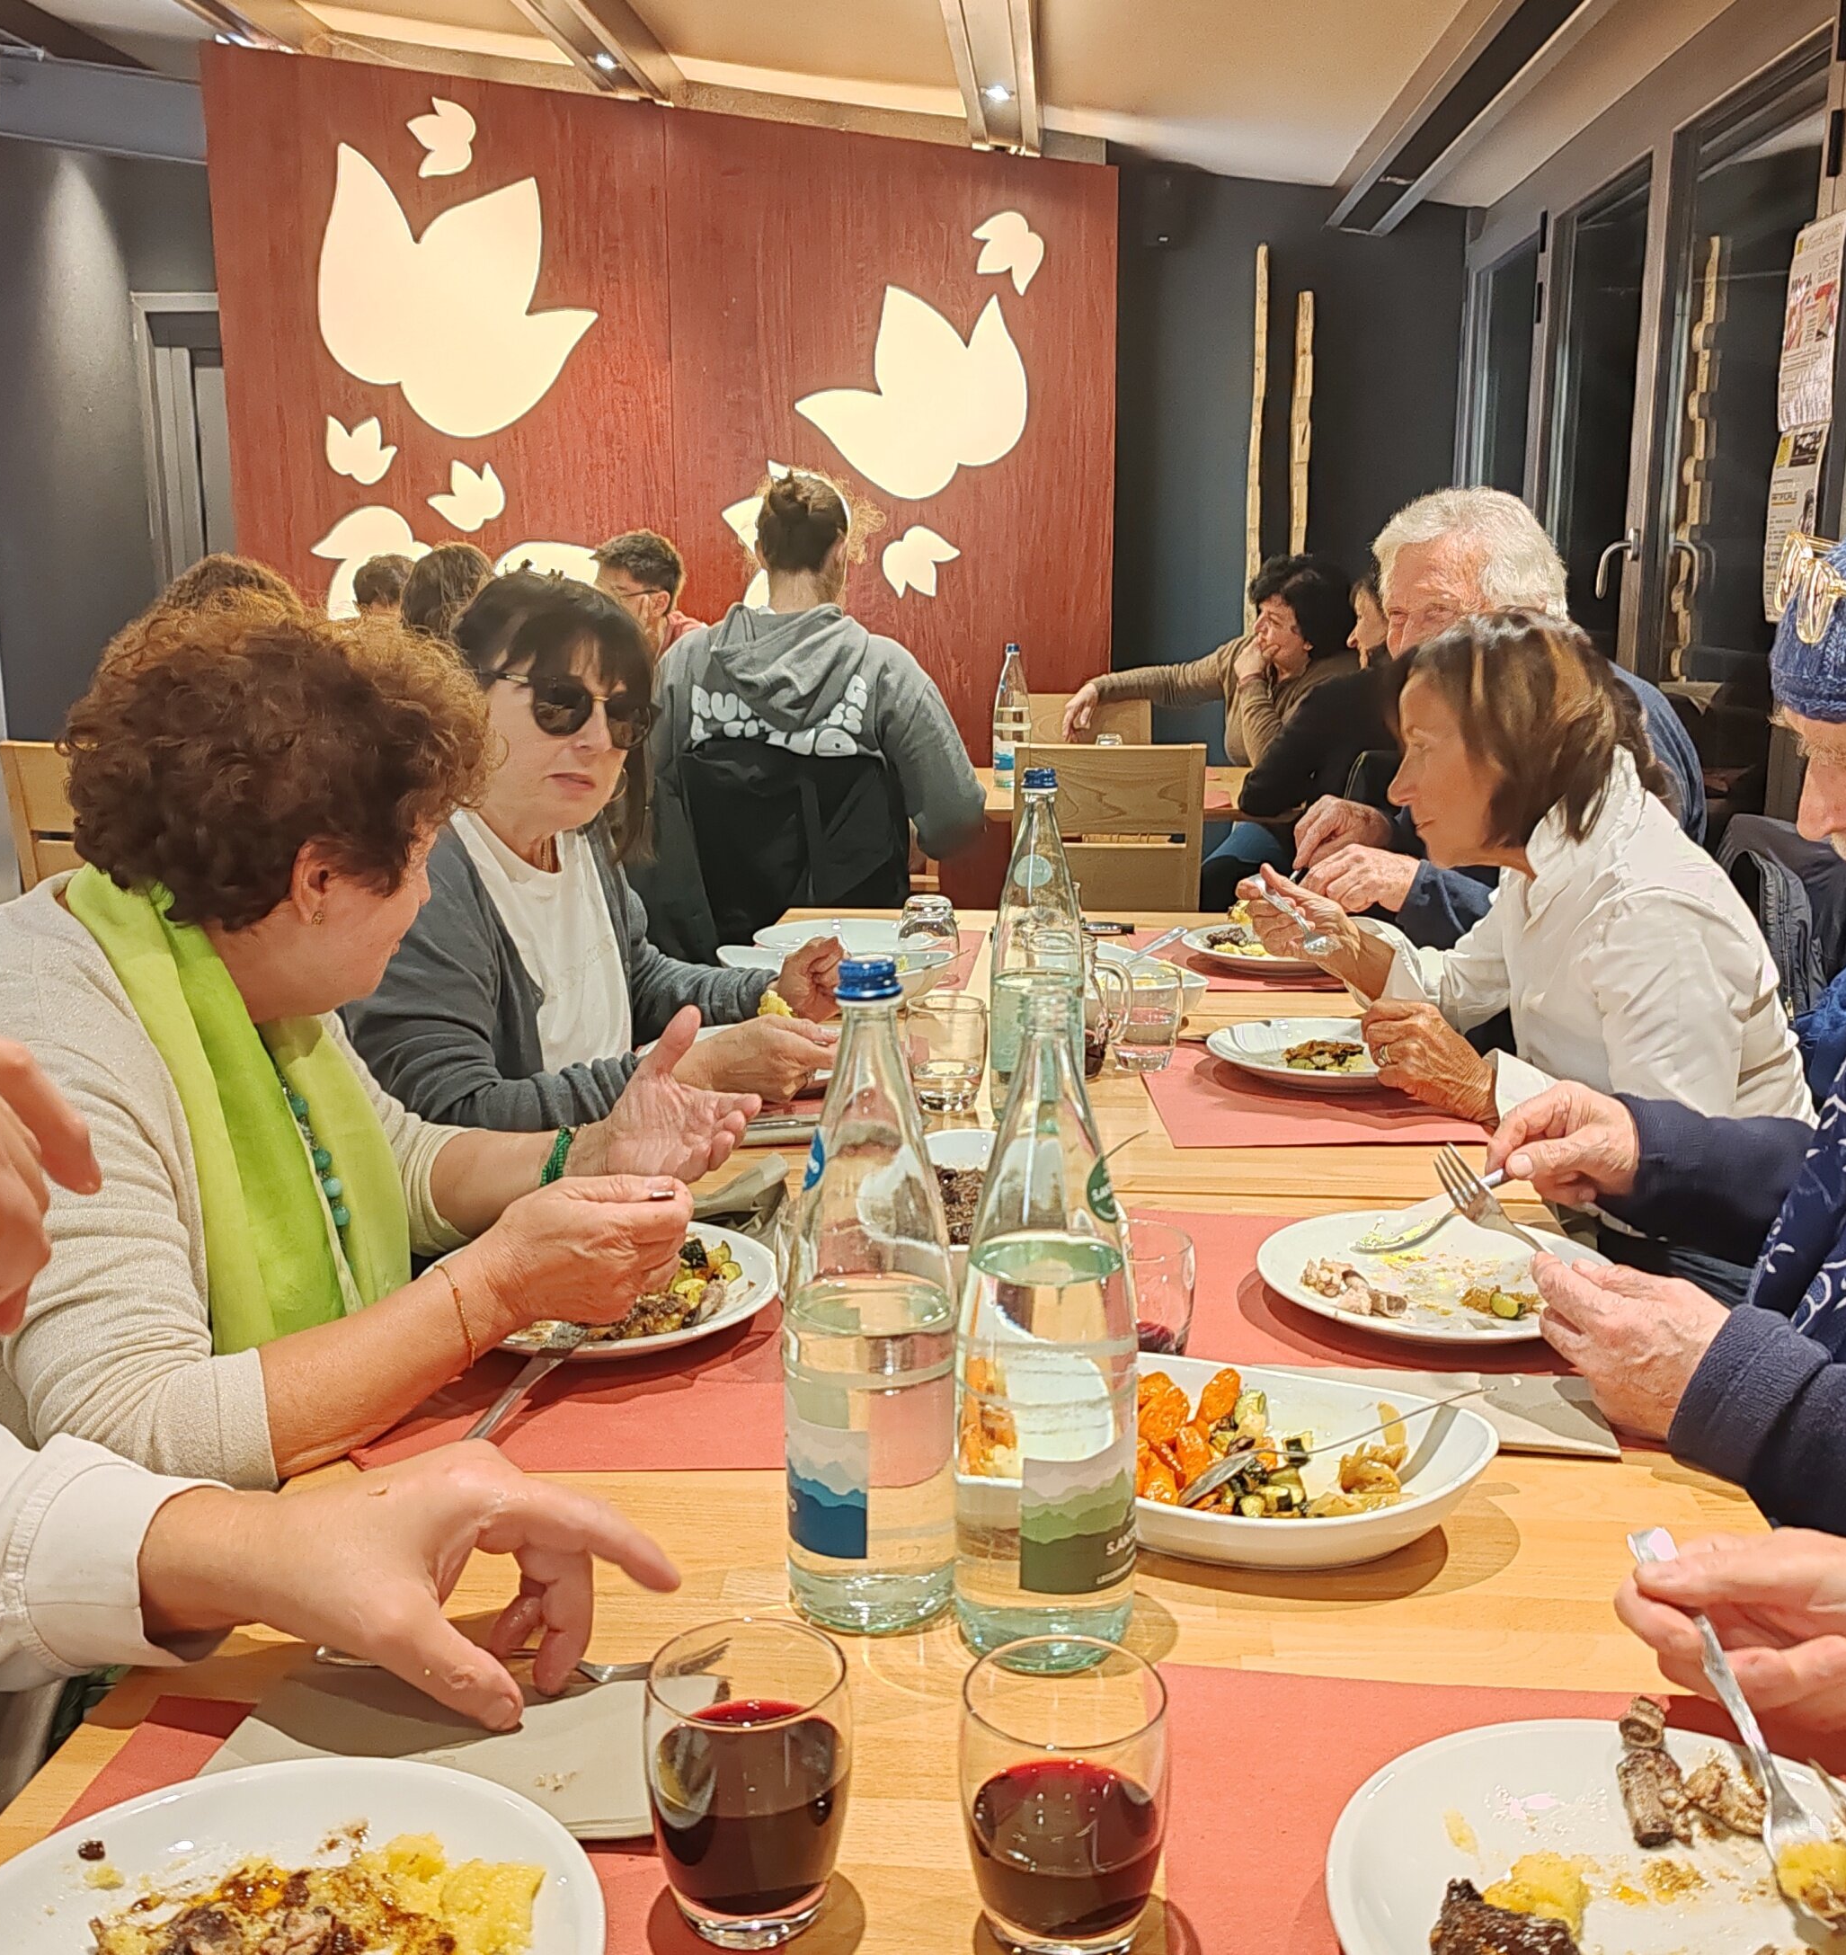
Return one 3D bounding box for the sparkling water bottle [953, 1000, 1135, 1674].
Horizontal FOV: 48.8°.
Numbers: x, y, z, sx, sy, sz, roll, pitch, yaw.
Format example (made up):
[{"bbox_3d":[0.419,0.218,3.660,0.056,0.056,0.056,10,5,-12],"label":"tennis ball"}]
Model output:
[{"bbox_3d":[0.059,0.157,0.942,0.087,0.314,0.087,1,11,4],"label":"sparkling water bottle"}]

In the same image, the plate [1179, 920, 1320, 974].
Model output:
[{"bbox_3d":[0.453,-0.032,2.546,0.257,0.027,0.257,1,12,4],"label":"plate"}]

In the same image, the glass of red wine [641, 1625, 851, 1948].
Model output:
[{"bbox_3d":[-0.065,0.303,0.760,0.077,0.097,0.077,1,12,4],"label":"glass of red wine"}]

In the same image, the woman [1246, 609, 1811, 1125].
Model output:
[{"bbox_3d":[0.622,0.235,2.074,0.620,1.210,0.500,1,11,4],"label":"woman"}]

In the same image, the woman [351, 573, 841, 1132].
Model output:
[{"bbox_3d":[-0.364,0.231,2.001,0.680,1.240,0.490,4,13,22],"label":"woman"}]

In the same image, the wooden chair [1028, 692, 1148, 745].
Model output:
[{"bbox_3d":[0.405,-0.267,5.269,0.410,0.890,0.480,1,12,4],"label":"wooden chair"}]

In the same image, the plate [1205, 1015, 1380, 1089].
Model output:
[{"bbox_3d":[0.409,0.080,2.003,0.257,0.027,0.257,1,12,4],"label":"plate"}]

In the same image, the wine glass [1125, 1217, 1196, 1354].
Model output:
[{"bbox_3d":[0.128,0.207,1.245,0.078,0.096,0.078,1,11,4],"label":"wine glass"}]

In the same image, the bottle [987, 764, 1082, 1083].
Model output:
[{"bbox_3d":[0.105,-0.032,1.840,0.083,0.316,0.083,1,12,4],"label":"bottle"}]

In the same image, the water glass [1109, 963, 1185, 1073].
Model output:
[{"bbox_3d":[0.225,0.043,2.062,0.078,0.096,0.078,1,11,4],"label":"water glass"}]

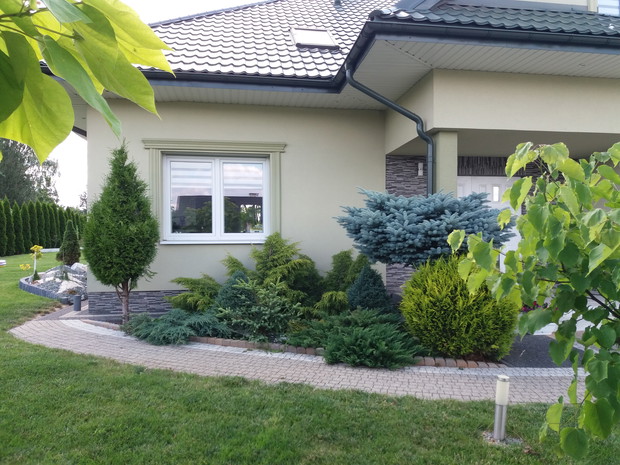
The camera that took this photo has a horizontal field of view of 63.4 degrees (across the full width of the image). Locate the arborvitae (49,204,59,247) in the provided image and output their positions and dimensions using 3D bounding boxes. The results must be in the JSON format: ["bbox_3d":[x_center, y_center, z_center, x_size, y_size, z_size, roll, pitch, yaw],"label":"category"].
[{"bbox_3d":[-16.111,-0.408,31.500,0.750,2.764,0.750,0,0,0],"label":"arborvitae"}]

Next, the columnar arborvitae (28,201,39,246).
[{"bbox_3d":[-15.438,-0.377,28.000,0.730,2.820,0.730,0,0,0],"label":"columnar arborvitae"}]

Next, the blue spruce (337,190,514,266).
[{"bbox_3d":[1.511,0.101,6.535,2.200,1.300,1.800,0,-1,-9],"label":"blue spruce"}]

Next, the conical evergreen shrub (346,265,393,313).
[{"bbox_3d":[0.859,0.916,7.300,0.660,0.860,0.620,0,-1,-9],"label":"conical evergreen shrub"}]

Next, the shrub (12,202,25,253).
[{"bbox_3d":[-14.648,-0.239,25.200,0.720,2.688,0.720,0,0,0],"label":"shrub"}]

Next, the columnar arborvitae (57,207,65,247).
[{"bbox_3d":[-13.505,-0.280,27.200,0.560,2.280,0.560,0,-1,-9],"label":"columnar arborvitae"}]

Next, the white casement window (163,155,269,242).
[{"bbox_3d":[-1.592,-0.564,8.492,1.750,1.440,0.100,0,-1,-9],"label":"white casement window"}]

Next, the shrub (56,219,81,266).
[{"bbox_3d":[-7.464,0.317,15.500,0.750,1.499,0.750,0,0,0],"label":"shrub"}]

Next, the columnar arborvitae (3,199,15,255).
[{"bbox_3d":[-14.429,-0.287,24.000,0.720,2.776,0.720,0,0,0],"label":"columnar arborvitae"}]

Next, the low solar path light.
[{"bbox_3d":[1.347,1.232,3.530,0.082,0.450,0.082,4,0,-9],"label":"low solar path light"}]

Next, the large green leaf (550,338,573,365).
[{"bbox_3d":[1.053,0.502,2.100,0.090,0.115,0.050,-1,-1,24],"label":"large green leaf"}]

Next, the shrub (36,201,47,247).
[{"bbox_3d":[-13.064,-0.309,24.400,0.560,2.450,0.560,0,-1,-9],"label":"shrub"}]

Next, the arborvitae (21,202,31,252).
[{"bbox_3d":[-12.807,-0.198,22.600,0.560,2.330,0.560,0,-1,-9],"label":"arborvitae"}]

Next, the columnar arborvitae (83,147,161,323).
[{"bbox_3d":[-2.744,0.029,7.300,1.070,2.620,1.050,0,0,0],"label":"columnar arborvitae"}]

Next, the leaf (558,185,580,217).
[{"bbox_3d":[1.035,-0.128,2.000,0.090,0.128,0.060,0,0,19],"label":"leaf"}]

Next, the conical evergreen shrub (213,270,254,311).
[{"bbox_3d":[-1.107,0.900,7.400,0.650,0.679,0.650,0,0,0],"label":"conical evergreen shrub"}]

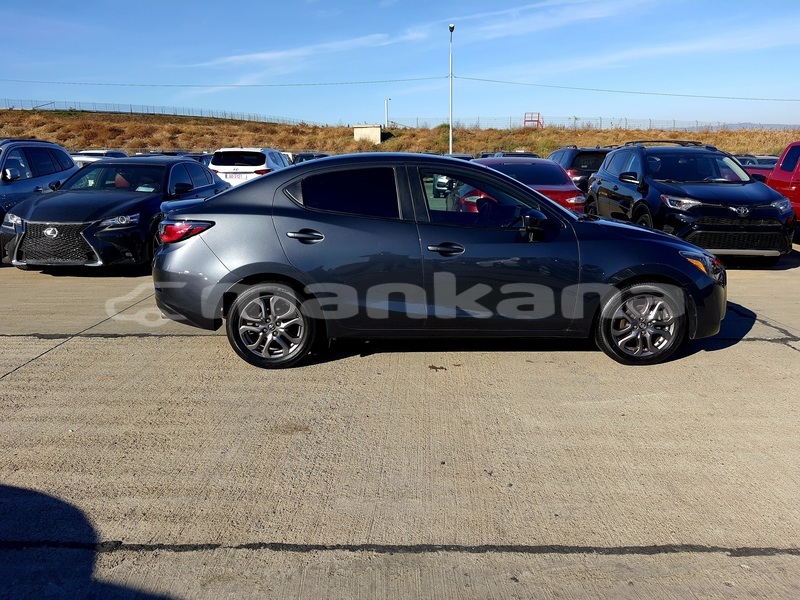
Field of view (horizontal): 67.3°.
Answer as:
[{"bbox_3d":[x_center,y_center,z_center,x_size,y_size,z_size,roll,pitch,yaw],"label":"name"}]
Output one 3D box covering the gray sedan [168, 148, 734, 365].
[{"bbox_3d":[0.355,-0.434,4.832,4.340,1.480,1.720,0,13,-2],"label":"gray sedan"}]

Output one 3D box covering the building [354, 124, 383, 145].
[{"bbox_3d":[-3.281,-17.468,63.911,3.000,2.170,2.500,0,13,0],"label":"building"}]

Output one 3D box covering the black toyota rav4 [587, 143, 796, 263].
[{"bbox_3d":[4.488,-1.703,9.974,1.860,1.700,4.600,0,13,1],"label":"black toyota rav4"}]

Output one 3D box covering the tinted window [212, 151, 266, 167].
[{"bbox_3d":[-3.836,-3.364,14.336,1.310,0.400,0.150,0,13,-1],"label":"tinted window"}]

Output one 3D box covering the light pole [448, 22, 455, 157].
[{"bbox_3d":[2.848,-11.021,34.396,0.330,8.810,0.450,0,13,0],"label":"light pole"}]

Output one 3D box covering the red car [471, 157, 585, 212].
[{"bbox_3d":[1.959,-1.775,10.729,1.850,1.470,4.850,1,13,6],"label":"red car"}]

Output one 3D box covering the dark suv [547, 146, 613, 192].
[{"bbox_3d":[4.799,-3.164,16.197,1.880,1.740,4.750,0,13,0],"label":"dark suv"}]

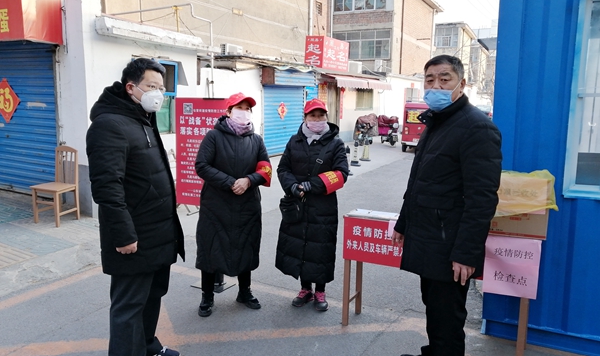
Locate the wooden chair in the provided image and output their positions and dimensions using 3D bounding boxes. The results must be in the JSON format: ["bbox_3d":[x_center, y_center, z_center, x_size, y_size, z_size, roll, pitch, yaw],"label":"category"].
[{"bbox_3d":[-2.984,0.091,5.732,0.405,0.910,0.430,4,10,21],"label":"wooden chair"}]

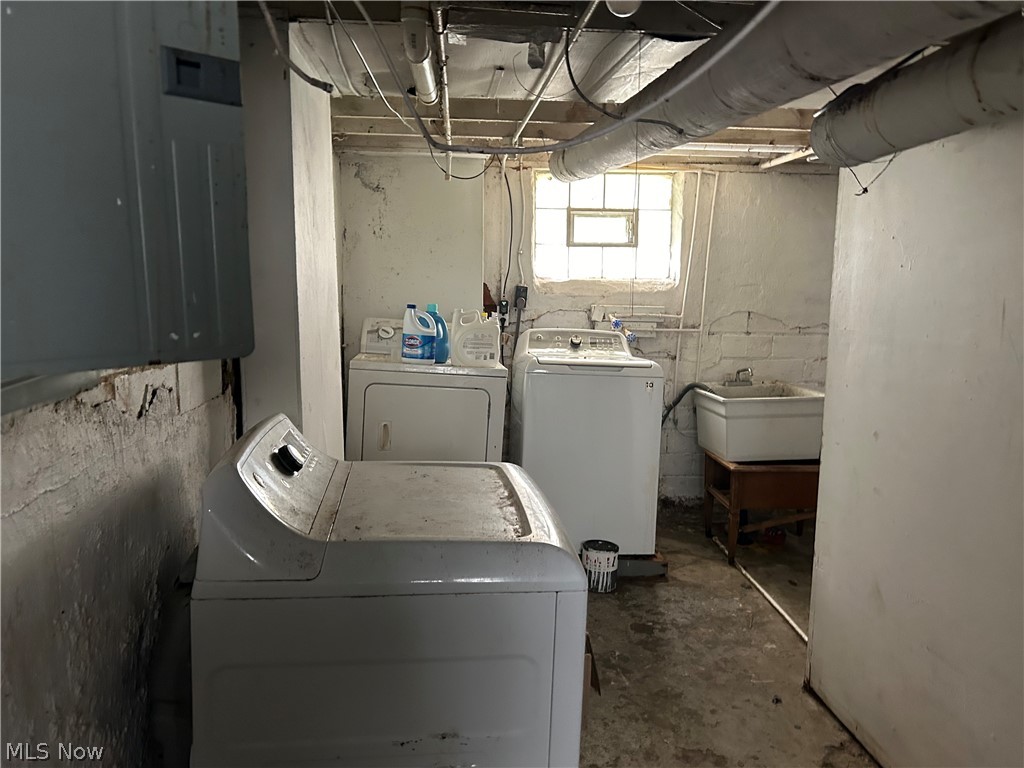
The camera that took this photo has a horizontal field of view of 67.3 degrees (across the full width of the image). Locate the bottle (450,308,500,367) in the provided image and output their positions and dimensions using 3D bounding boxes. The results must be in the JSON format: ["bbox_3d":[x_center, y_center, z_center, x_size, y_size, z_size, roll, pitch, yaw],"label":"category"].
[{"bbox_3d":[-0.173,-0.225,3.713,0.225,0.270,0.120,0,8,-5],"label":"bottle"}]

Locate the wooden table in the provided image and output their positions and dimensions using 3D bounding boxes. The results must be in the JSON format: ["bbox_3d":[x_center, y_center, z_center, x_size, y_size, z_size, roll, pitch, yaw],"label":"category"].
[{"bbox_3d":[1.391,0.643,4.146,0.570,0.505,0.450,0,7,-4],"label":"wooden table"}]

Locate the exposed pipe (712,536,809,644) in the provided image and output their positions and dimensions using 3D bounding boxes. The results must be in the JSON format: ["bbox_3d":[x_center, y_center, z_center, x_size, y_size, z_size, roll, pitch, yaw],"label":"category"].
[{"bbox_3d":[1.156,0.946,3.683,0.024,0.024,1.244,0,8,-2],"label":"exposed pipe"}]

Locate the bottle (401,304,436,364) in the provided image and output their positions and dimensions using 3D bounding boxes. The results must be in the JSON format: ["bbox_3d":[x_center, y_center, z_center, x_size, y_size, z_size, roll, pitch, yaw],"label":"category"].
[{"bbox_3d":[-0.444,-0.235,3.685,0.162,0.280,0.105,1,8,0],"label":"bottle"}]

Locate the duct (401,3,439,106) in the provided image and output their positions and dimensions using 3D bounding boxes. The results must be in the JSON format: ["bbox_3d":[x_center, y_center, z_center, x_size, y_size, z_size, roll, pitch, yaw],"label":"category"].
[{"bbox_3d":[-0.311,-1.124,2.699,0.100,0.100,0.850,0,7,-4],"label":"duct"}]

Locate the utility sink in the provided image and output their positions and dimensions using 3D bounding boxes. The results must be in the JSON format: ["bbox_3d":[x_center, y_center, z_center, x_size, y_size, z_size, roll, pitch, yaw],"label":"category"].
[{"bbox_3d":[1.291,0.210,4.165,0.530,0.325,0.490,0,8,-7],"label":"utility sink"}]

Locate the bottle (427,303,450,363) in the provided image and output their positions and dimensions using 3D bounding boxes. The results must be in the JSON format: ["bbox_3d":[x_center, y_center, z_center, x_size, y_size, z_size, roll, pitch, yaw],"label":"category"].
[{"bbox_3d":[-0.371,-0.238,3.660,0.145,0.285,0.090,2,7,-4],"label":"bottle"}]

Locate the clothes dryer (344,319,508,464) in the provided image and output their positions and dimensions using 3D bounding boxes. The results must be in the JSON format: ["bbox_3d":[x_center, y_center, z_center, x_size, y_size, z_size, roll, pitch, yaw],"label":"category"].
[{"bbox_3d":[-0.438,0.233,4.030,0.737,1.090,0.700,1,8,-6],"label":"clothes dryer"}]

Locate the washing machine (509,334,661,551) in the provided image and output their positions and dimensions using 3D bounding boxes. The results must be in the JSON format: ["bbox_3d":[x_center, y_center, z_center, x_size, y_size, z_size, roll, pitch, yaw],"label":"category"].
[{"bbox_3d":[0.346,0.260,4.027,0.686,1.080,0.680,0,8,-5],"label":"washing machine"}]

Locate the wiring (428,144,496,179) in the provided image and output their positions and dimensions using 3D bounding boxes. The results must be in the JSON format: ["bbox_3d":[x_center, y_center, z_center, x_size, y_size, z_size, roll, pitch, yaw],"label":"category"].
[{"bbox_3d":[-0.270,-1.215,4.200,0.370,0.180,0.060,0,7,-4],"label":"wiring"}]

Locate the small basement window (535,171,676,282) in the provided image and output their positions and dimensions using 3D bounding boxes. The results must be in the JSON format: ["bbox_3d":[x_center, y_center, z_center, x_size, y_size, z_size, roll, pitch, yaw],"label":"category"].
[{"bbox_3d":[0.538,-0.915,4.470,0.815,0.635,0.100,0,7,-4],"label":"small basement window"}]

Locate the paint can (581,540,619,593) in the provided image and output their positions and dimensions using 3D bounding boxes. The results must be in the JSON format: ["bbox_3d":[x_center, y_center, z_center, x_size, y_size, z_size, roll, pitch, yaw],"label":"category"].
[{"bbox_3d":[0.415,0.852,3.580,0.170,0.194,0.170,1,7,0],"label":"paint can"}]

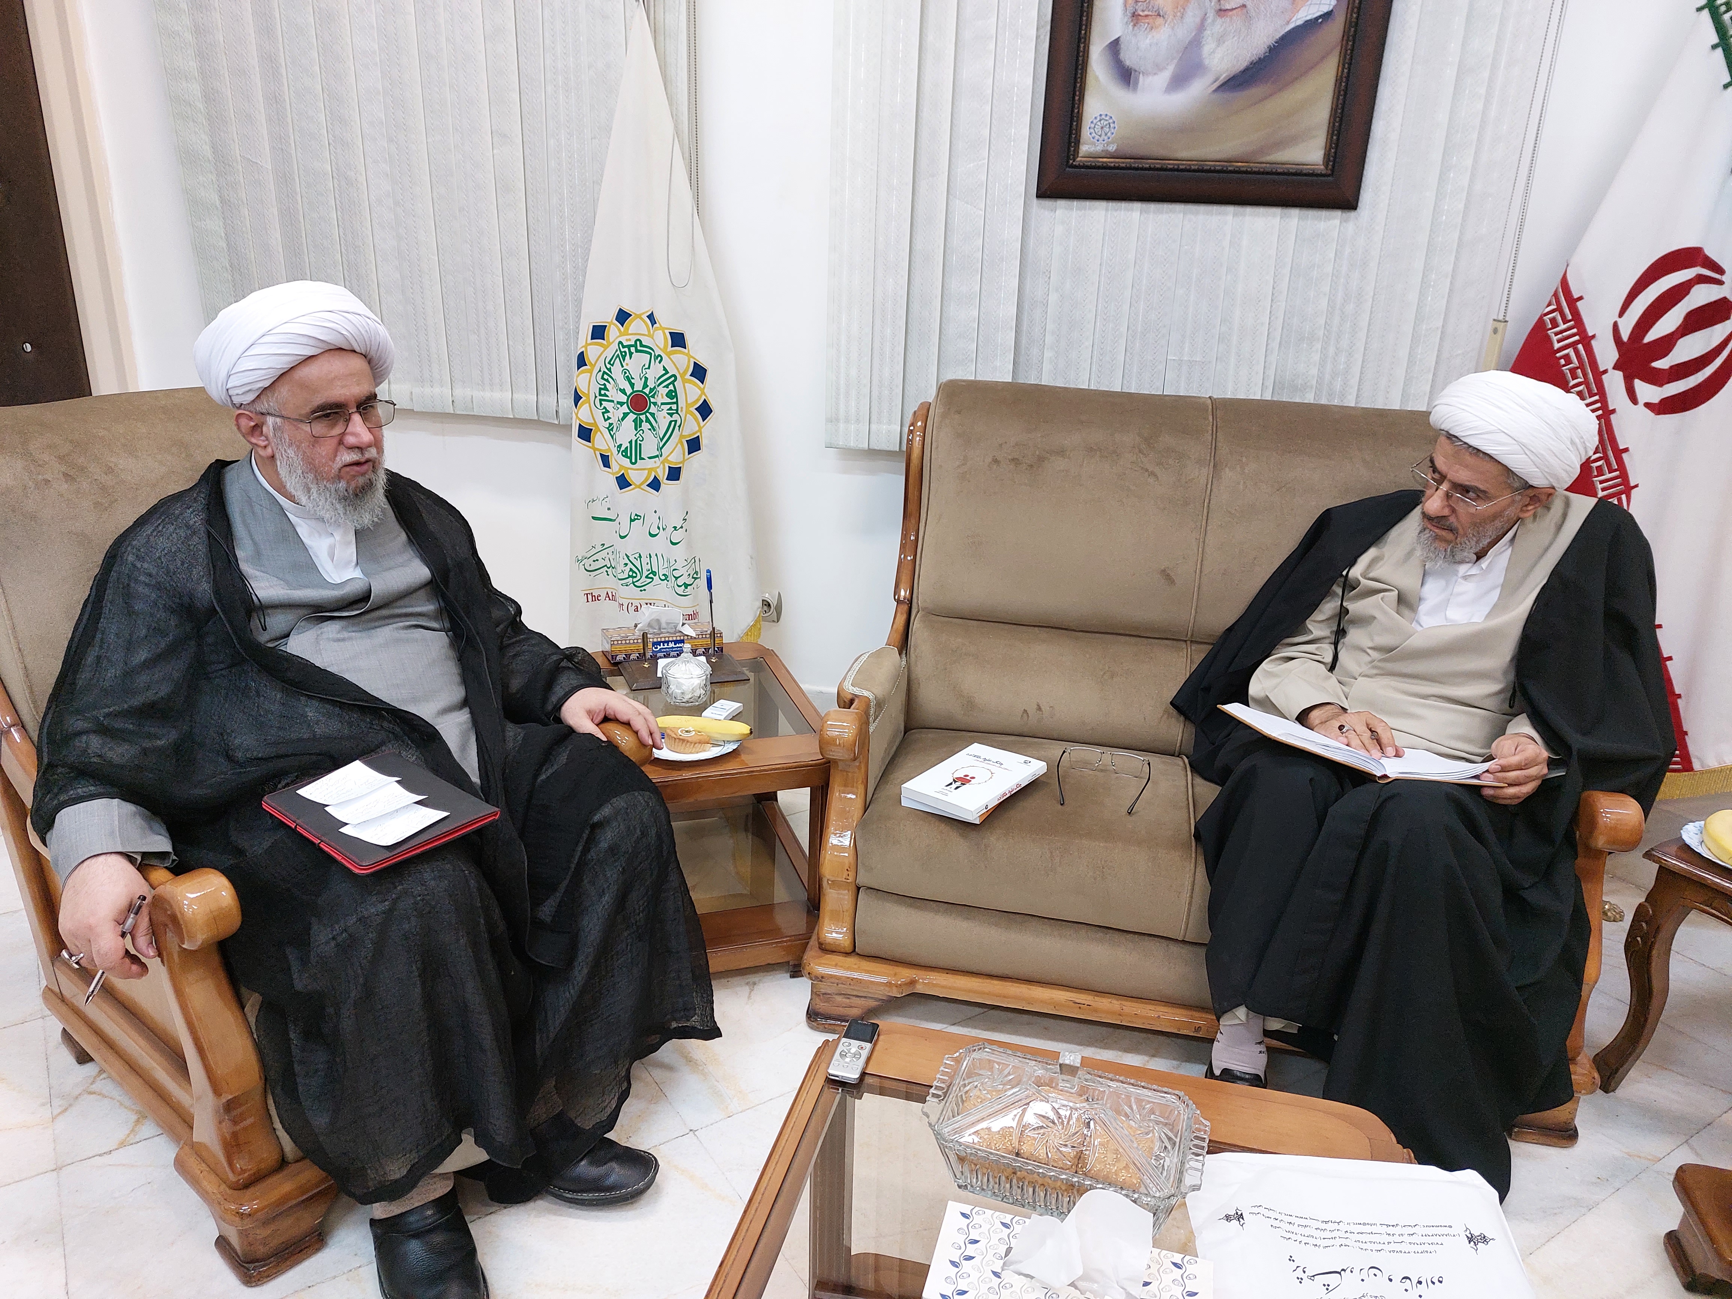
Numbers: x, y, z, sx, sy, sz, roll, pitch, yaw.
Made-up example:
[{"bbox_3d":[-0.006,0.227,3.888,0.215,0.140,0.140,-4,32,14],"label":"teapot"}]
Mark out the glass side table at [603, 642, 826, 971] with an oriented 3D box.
[{"bbox_3d":[-0.333,0.310,2.385,0.446,0.448,0.624,-5,21,-18],"label":"glass side table"}]

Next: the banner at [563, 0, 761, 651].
[{"bbox_3d":[-0.491,-0.665,2.947,0.472,1.636,0.200,2,20,0],"label":"banner"}]

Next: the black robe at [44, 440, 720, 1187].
[{"bbox_3d":[-0.713,0.223,1.755,0.838,0.944,0.751,19,26,39],"label":"black robe"}]

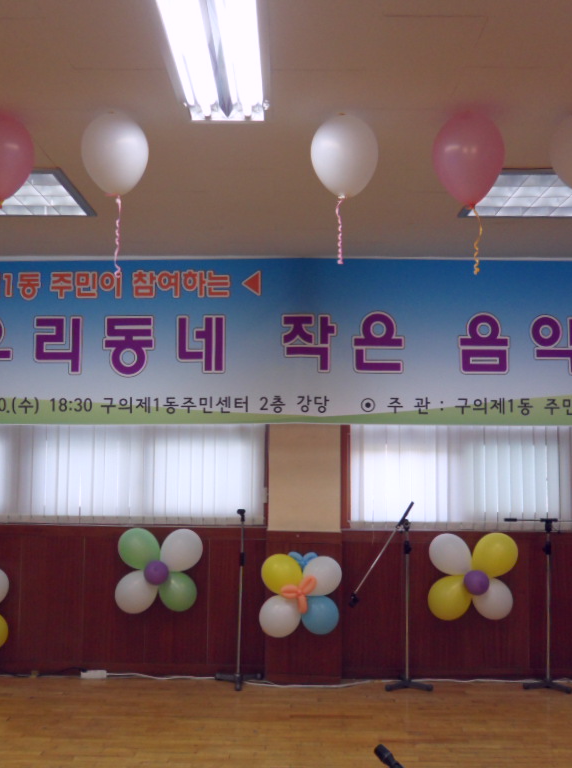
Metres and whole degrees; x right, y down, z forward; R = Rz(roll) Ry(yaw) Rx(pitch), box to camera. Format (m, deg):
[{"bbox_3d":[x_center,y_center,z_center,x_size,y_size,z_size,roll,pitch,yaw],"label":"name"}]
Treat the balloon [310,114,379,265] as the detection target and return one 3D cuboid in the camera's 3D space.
[{"bbox_3d":[0.212,-0.703,2.893,0.244,0.551,0.244,0,-5,1],"label":"balloon"}]

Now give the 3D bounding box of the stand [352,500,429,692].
[{"bbox_3d":[0.605,1.219,4.649,0.476,1.047,0.280,0,-5,1],"label":"stand"}]

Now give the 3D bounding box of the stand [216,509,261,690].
[{"bbox_3d":[-0.300,1.354,5.096,0.322,1.097,0.281,0,-6,1],"label":"stand"}]

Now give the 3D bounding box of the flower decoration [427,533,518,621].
[{"bbox_3d":[1.085,1.120,4.653,0.517,0.486,0.270,0,-5,1],"label":"flower decoration"}]

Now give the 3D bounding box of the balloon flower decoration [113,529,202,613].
[{"bbox_3d":[-0.745,1.093,4.676,0.522,0.483,0.270,0,-5,1],"label":"balloon flower decoration"}]

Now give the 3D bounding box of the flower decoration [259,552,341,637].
[{"bbox_3d":[0.090,1.309,4.972,0.523,0.512,0.290,0,-6,1],"label":"flower decoration"}]

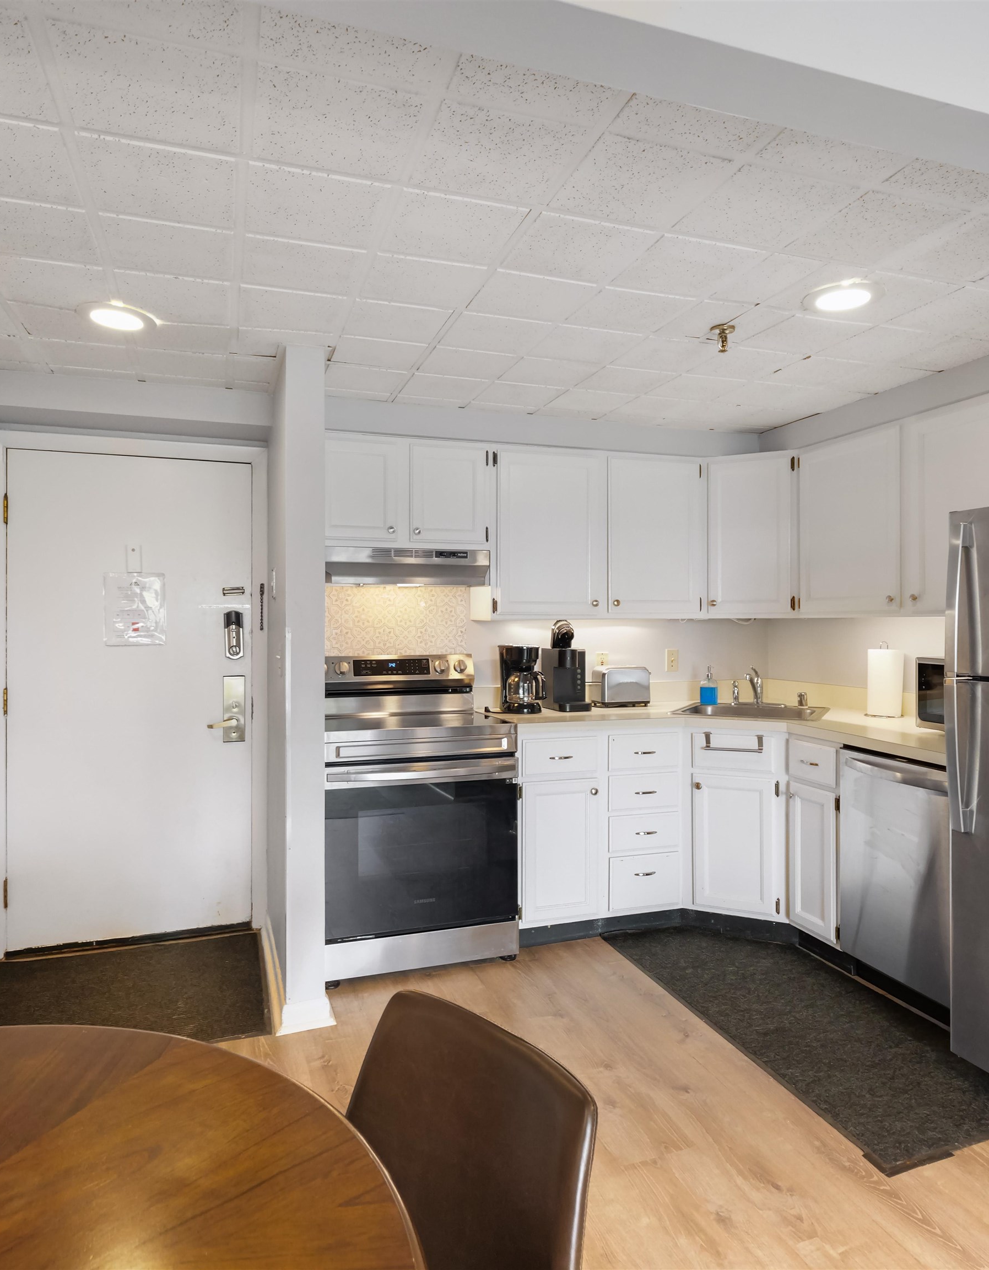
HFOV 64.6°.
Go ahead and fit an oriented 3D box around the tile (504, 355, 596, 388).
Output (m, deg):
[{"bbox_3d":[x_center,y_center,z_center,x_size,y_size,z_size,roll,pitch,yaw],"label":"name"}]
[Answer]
[{"bbox_3d":[0.189,-0.958,2.828,0.290,0.020,0.290,-1,2,-19],"label":"tile"}]

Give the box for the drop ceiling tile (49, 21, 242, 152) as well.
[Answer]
[{"bbox_3d":[-0.600,-0.949,1.373,0.290,0.018,0.290,0,1,-19],"label":"drop ceiling tile"}]

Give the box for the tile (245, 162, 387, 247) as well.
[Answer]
[{"bbox_3d":[-0.397,-0.937,1.717,0.282,0.017,0.278,0,1,-18],"label":"tile"}]

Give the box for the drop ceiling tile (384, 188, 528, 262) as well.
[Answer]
[{"bbox_3d":[-0.101,-0.940,1.814,0.282,0.017,0.278,0,1,-18],"label":"drop ceiling tile"}]

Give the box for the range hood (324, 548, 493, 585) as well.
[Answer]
[{"bbox_3d":[-0.421,-0.273,3.271,0.757,0.148,0.345,0,1,-19],"label":"range hood"}]

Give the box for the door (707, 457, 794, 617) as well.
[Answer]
[{"bbox_3d":[1.176,-0.457,3.607,0.378,0.715,0.022,0,1,27],"label":"door"}]

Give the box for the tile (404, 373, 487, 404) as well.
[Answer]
[{"bbox_3d":[-0.198,-0.963,3.029,0.290,0.020,0.290,-1,2,-19],"label":"tile"}]

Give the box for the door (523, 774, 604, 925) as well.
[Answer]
[{"bbox_3d":[0.268,0.866,3.154,0.326,0.561,0.022,0,0,-18],"label":"door"}]

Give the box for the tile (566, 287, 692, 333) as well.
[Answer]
[{"bbox_3d":[0.382,-0.941,2.254,0.290,0.020,0.290,-1,2,-19],"label":"tile"}]

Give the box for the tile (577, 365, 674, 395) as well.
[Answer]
[{"bbox_3d":[0.489,-0.965,2.958,0.282,0.020,0.285,-1,1,-19],"label":"tile"}]

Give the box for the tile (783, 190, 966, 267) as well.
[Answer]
[{"bbox_3d":[0.875,-0.942,1.821,0.282,0.020,0.285,-1,1,-19],"label":"tile"}]

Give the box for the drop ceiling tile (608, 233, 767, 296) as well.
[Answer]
[{"bbox_3d":[0.488,-0.944,2.002,0.282,0.020,0.285,-1,1,-19],"label":"drop ceiling tile"}]

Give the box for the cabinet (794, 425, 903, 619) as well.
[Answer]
[{"bbox_3d":[1.607,-0.452,3.301,0.320,0.745,0.585,-1,2,-18],"label":"cabinet"}]

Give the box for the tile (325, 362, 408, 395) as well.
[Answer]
[{"bbox_3d":[-0.502,-0.963,2.933,0.295,0.018,0.295,0,1,-19],"label":"tile"}]

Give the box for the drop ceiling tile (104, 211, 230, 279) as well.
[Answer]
[{"bbox_3d":[-0.779,-0.936,1.896,0.280,0.020,0.280,0,1,-19],"label":"drop ceiling tile"}]

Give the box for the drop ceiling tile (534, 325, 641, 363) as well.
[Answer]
[{"bbox_3d":[0.294,-0.949,2.535,0.290,0.020,0.290,-1,2,-19],"label":"drop ceiling tile"}]

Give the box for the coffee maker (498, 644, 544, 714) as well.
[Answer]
[{"bbox_3d":[0.122,0.193,3.487,0.170,0.298,0.210,-1,1,-39],"label":"coffee maker"}]

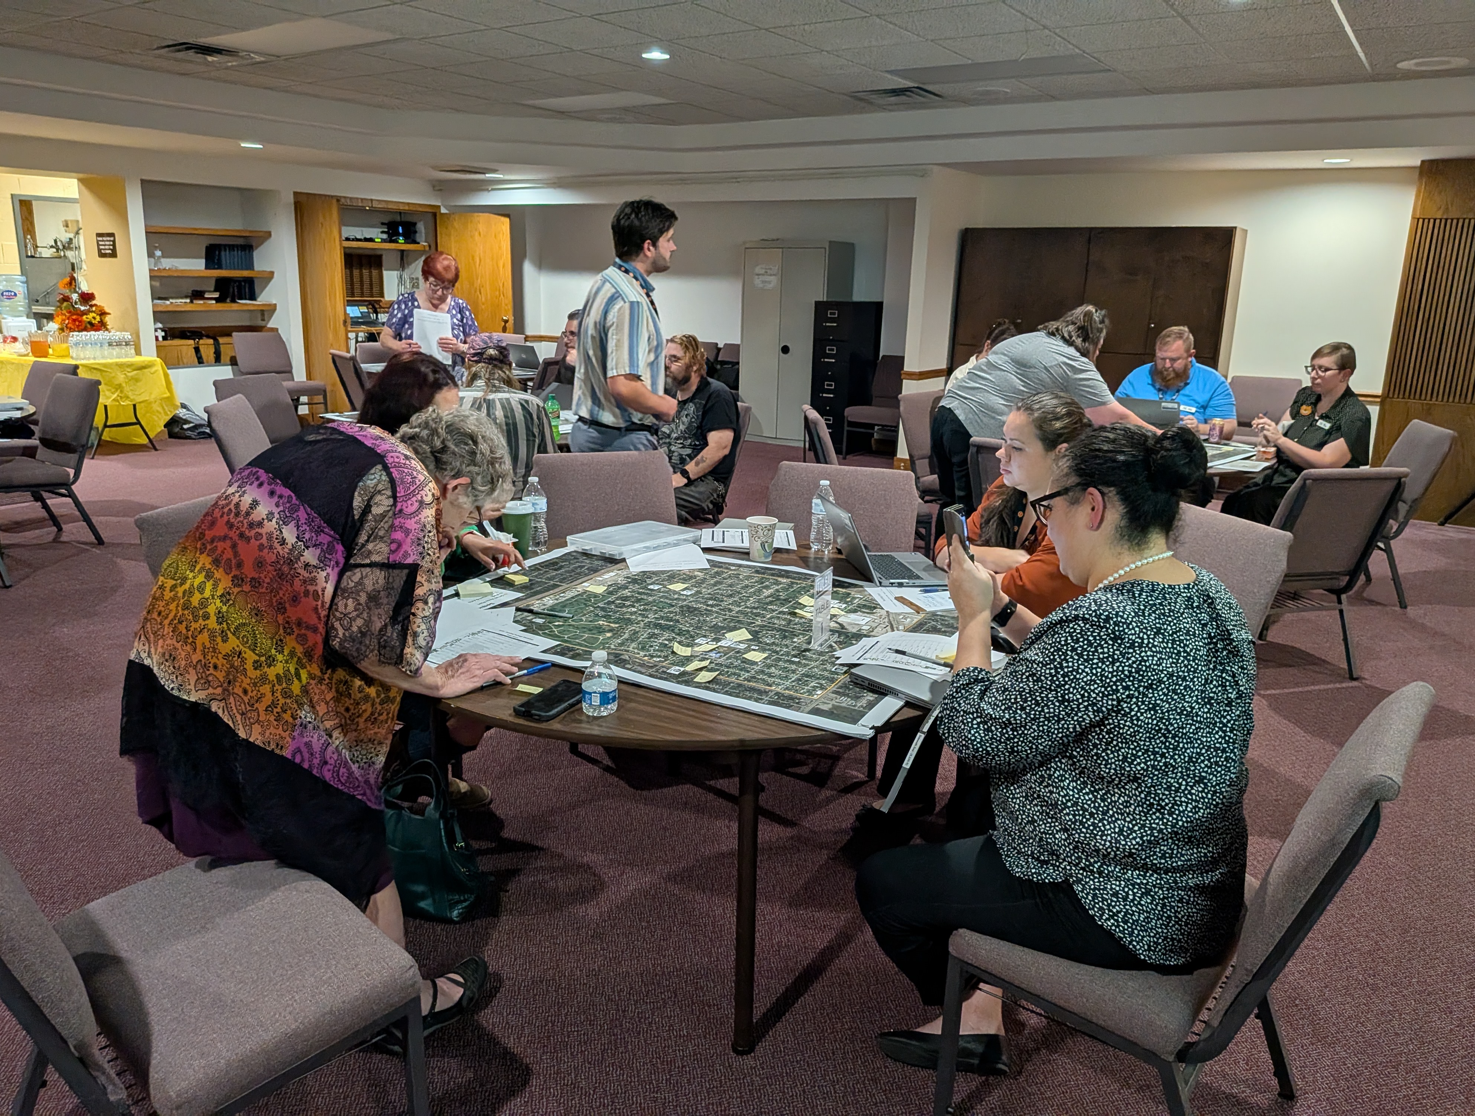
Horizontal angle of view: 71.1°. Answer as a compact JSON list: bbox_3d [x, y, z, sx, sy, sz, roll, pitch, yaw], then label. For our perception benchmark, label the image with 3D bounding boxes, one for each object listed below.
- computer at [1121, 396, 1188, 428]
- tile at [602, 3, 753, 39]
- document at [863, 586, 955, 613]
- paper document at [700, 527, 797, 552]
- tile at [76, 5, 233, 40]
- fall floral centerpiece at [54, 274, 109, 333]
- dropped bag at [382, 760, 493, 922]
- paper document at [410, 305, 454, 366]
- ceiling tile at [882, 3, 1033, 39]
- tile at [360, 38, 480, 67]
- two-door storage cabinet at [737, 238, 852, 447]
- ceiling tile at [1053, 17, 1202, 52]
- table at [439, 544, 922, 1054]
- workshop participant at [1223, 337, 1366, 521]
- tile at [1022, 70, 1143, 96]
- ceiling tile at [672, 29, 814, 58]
[{"bbox_3d":[2.222,-0.782,5.636,0.330,0.215,0.280,6,16,14],"label":"computer"},{"bbox_3d":[-0.295,-2.610,5.011,0.600,0.020,0.600,12,19,32],"label":"tile"},{"bbox_3d":[0.514,0.107,2.805,0.280,0.003,0.216,-1,16,-10],"label":"document"},{"bbox_3d":[0.035,-0.056,3.085,0.280,0.010,0.220,2,15,0],"label":"paper document"},{"bbox_3d":[-2.995,-2.765,5.319,0.600,0.020,0.600,11,18,32],"label":"tile"},{"bbox_3d":[-5.493,-2.003,8.599,0.430,0.600,0.430,12,19,32],"label":"fall floral centerpiece"},{"bbox_3d":[-0.768,0.683,2.576,0.230,0.385,0.160,4,16,9],"label":"dropped bag"},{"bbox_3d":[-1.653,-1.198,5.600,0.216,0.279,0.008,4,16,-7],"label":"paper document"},{"bbox_3d":[1.052,-2.532,4.859,0.605,0.020,0.605,12,19,32],"label":"ceiling tile"},{"bbox_3d":[-1.815,-2.923,5.977,0.600,0.020,0.600,12,19,32],"label":"tile"},{"bbox_3d":[0.534,-1.999,9.680,0.914,1.830,0.460,12,18,32],"label":"two-door storage cabinet"},{"bbox_3d":[1.889,-2.545,5.002,0.600,0.020,0.600,11,18,32],"label":"ceiling tile"},{"bbox_3d":[-0.114,0.483,2.662,1.528,0.757,1.528,1,16,0],"label":"table"},{"bbox_3d":[2.943,-0.470,5.448,0.800,1.300,0.550,-4,17,-18],"label":"workshop participant"},{"bbox_3d":[2.104,-2.900,6.293,0.600,0.020,0.600,11,18,32],"label":"tile"},{"bbox_3d":[0.046,-2.741,5.508,0.605,0.020,0.605,12,19,32],"label":"ceiling tile"}]

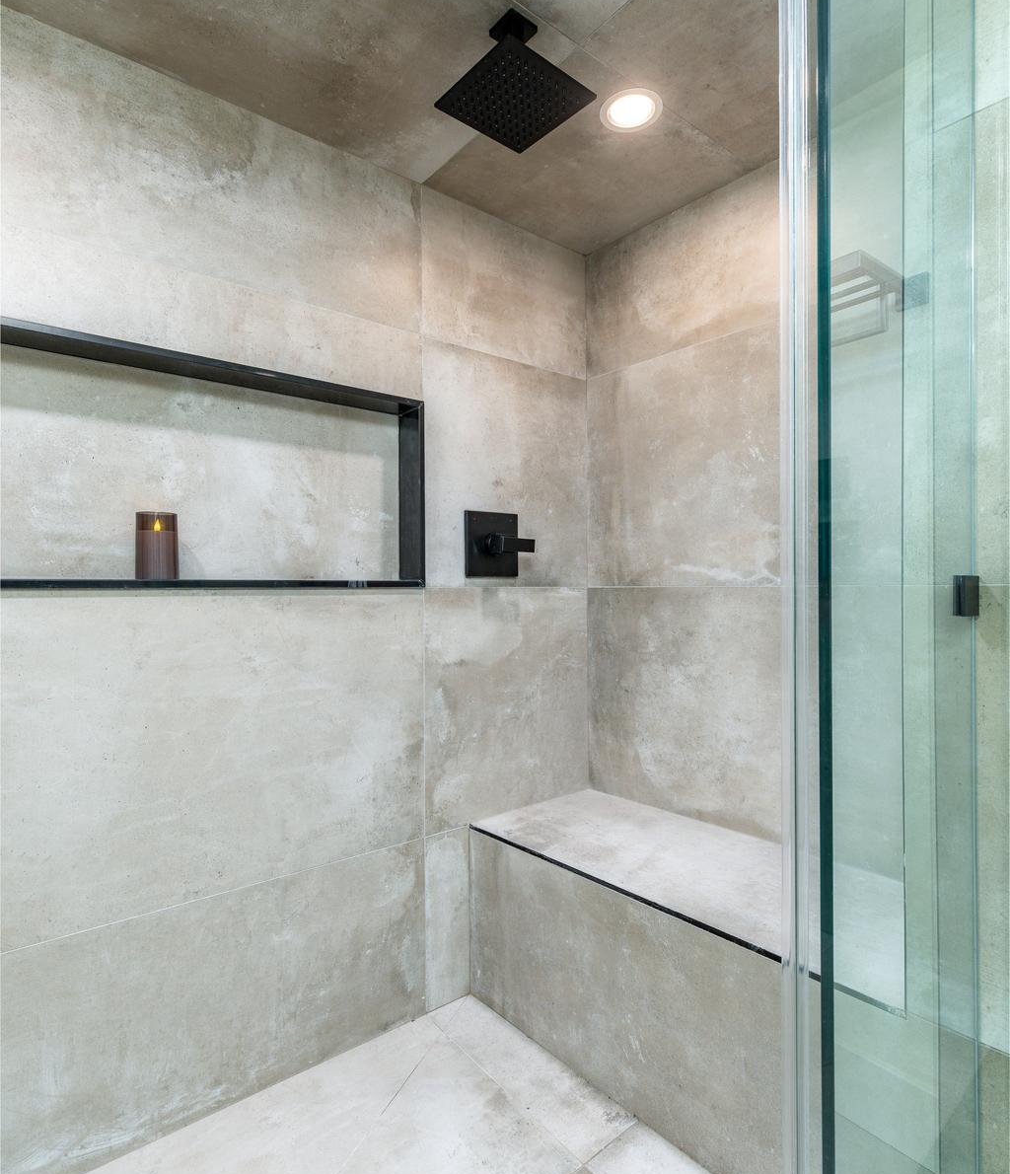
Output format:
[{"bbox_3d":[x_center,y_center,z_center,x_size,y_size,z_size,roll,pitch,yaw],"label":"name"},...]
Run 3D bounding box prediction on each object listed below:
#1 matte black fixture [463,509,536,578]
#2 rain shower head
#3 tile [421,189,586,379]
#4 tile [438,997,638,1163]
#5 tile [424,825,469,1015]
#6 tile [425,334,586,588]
[{"bbox_3d":[-0.009,-0.109,1.744,0.174,0.167,0.078,0,-1,-39],"label":"matte black fixture"},{"bbox_3d":[0.018,-0.916,1.192,0.206,0.122,0.204,0,-1,-39],"label":"rain shower head"},{"bbox_3d":[0.018,-0.792,1.831,0.577,0.364,0.012,0,-1,-39],"label":"tile"},{"bbox_3d":[0.026,1.038,1.458,0.155,0.012,0.545,0,-1,-39],"label":"tile"},{"bbox_3d":[-0.142,0.822,1.682,0.138,0.426,0.012,0,-1,-39],"label":"tile"},{"bbox_3d":[0.020,-0.305,1.827,0.576,0.610,0.012,0,-1,-39],"label":"tile"}]

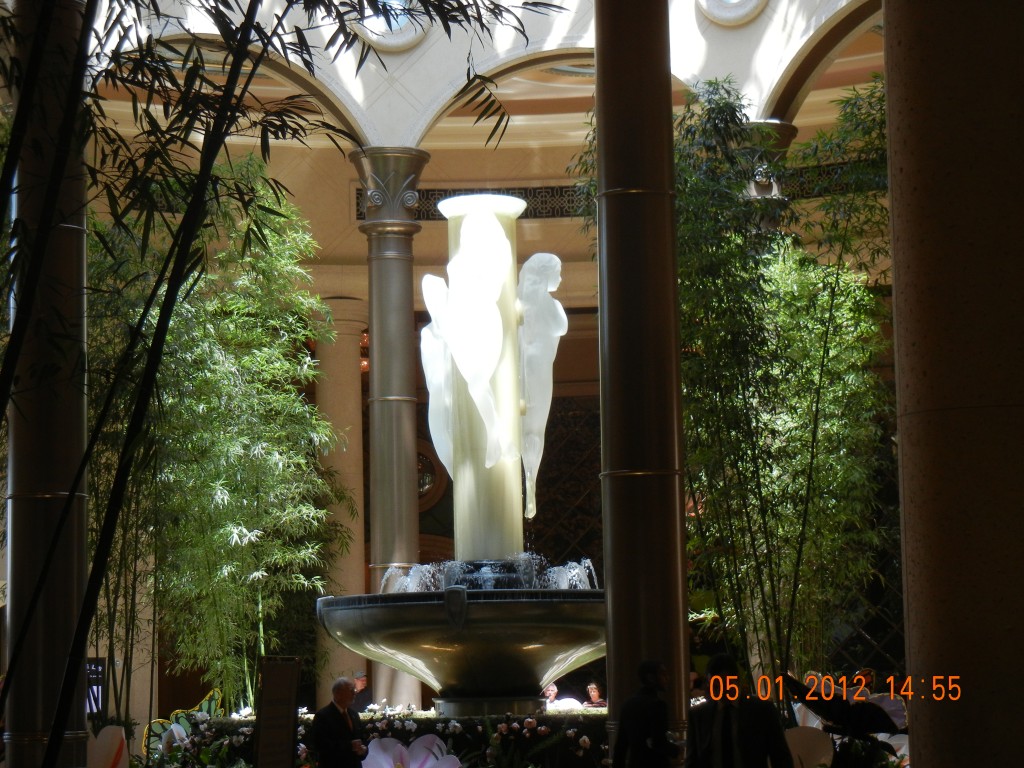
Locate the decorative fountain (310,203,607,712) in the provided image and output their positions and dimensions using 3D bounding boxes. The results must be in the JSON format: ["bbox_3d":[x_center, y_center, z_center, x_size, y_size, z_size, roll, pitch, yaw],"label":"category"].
[{"bbox_3d":[-0.284,0.715,24.118,3.561,5.532,3.561,-1,-8,-1],"label":"decorative fountain"}]

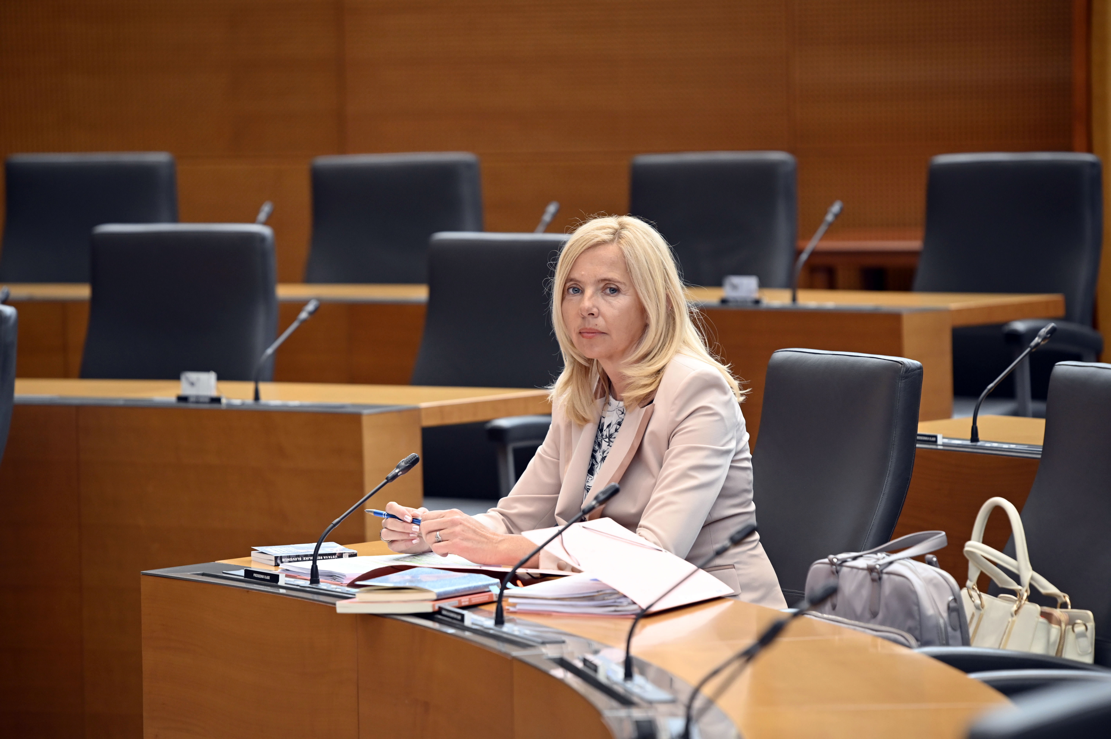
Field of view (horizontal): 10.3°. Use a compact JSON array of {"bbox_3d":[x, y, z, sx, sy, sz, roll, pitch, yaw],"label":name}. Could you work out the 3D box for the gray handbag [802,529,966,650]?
[{"bbox_3d":[0.518,0.394,9.650,0.130,0.290,0.280,-4,5,-38],"label":"gray handbag"}]

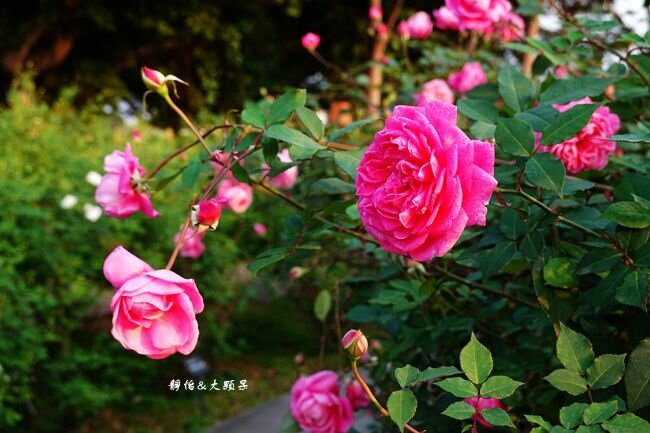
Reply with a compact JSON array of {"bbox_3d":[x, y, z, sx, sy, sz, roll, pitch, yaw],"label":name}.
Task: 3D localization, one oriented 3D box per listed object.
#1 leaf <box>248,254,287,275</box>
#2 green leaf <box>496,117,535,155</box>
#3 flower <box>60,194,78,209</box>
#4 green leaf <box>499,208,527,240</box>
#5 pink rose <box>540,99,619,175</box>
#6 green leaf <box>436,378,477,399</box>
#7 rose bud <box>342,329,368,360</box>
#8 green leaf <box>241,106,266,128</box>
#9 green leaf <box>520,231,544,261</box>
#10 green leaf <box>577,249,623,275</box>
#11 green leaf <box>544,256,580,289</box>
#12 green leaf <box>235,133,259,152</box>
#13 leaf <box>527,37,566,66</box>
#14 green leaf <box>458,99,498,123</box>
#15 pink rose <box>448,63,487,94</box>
[{"bbox_3d":[-0.052,0.044,0.820,0.039,0.010,0.019,-23,42,-17],"label":"leaf"},{"bbox_3d":[0.141,-0.059,0.660,0.027,0.036,0.008,-43,6,-15],"label":"green leaf"},{"bbox_3d":[-0.751,-0.044,2.600,0.052,0.045,0.045,0,3,-6],"label":"flower"},{"bbox_3d":[0.167,0.007,0.780,0.023,0.032,0.008,5,-26,2],"label":"green leaf"},{"bbox_3d":[0.230,-0.073,0.800,0.074,0.070,0.055,2,7,17],"label":"pink rose"},{"bbox_3d":[0.097,0.126,0.650,0.034,0.008,0.017,16,33,25],"label":"green leaf"},{"bbox_3d":[0.023,0.096,0.660,0.019,0.023,0.019,1,3,0],"label":"rose bud"},{"bbox_3d":[-0.056,-0.076,0.700,0.028,0.008,0.017,34,64,28],"label":"green leaf"},{"bbox_3d":[0.225,0.032,0.950,0.024,0.036,0.008,-21,-22,-9],"label":"green leaf"},{"bbox_3d":[0.233,0.039,0.750,0.042,0.021,0.009,-26,-33,-11],"label":"green leaf"},{"bbox_3d":[0.201,0.048,0.750,0.028,0.026,0.009,10,-11,4],"label":"green leaf"},{"bbox_3d":[-0.084,-0.080,0.950,0.015,0.031,0.007,42,-18,17],"label":"green leaf"},{"bbox_3d":[0.275,-0.206,1.100,0.019,0.014,0.062,-38,63,-15],"label":"leaf"},{"bbox_3d":[0.165,-0.114,0.950,0.051,0.026,0.011,33,-21,23],"label":"green leaf"},{"bbox_3d":[0.195,-0.187,1.200,0.054,0.043,0.046,1,4,19],"label":"pink rose"}]

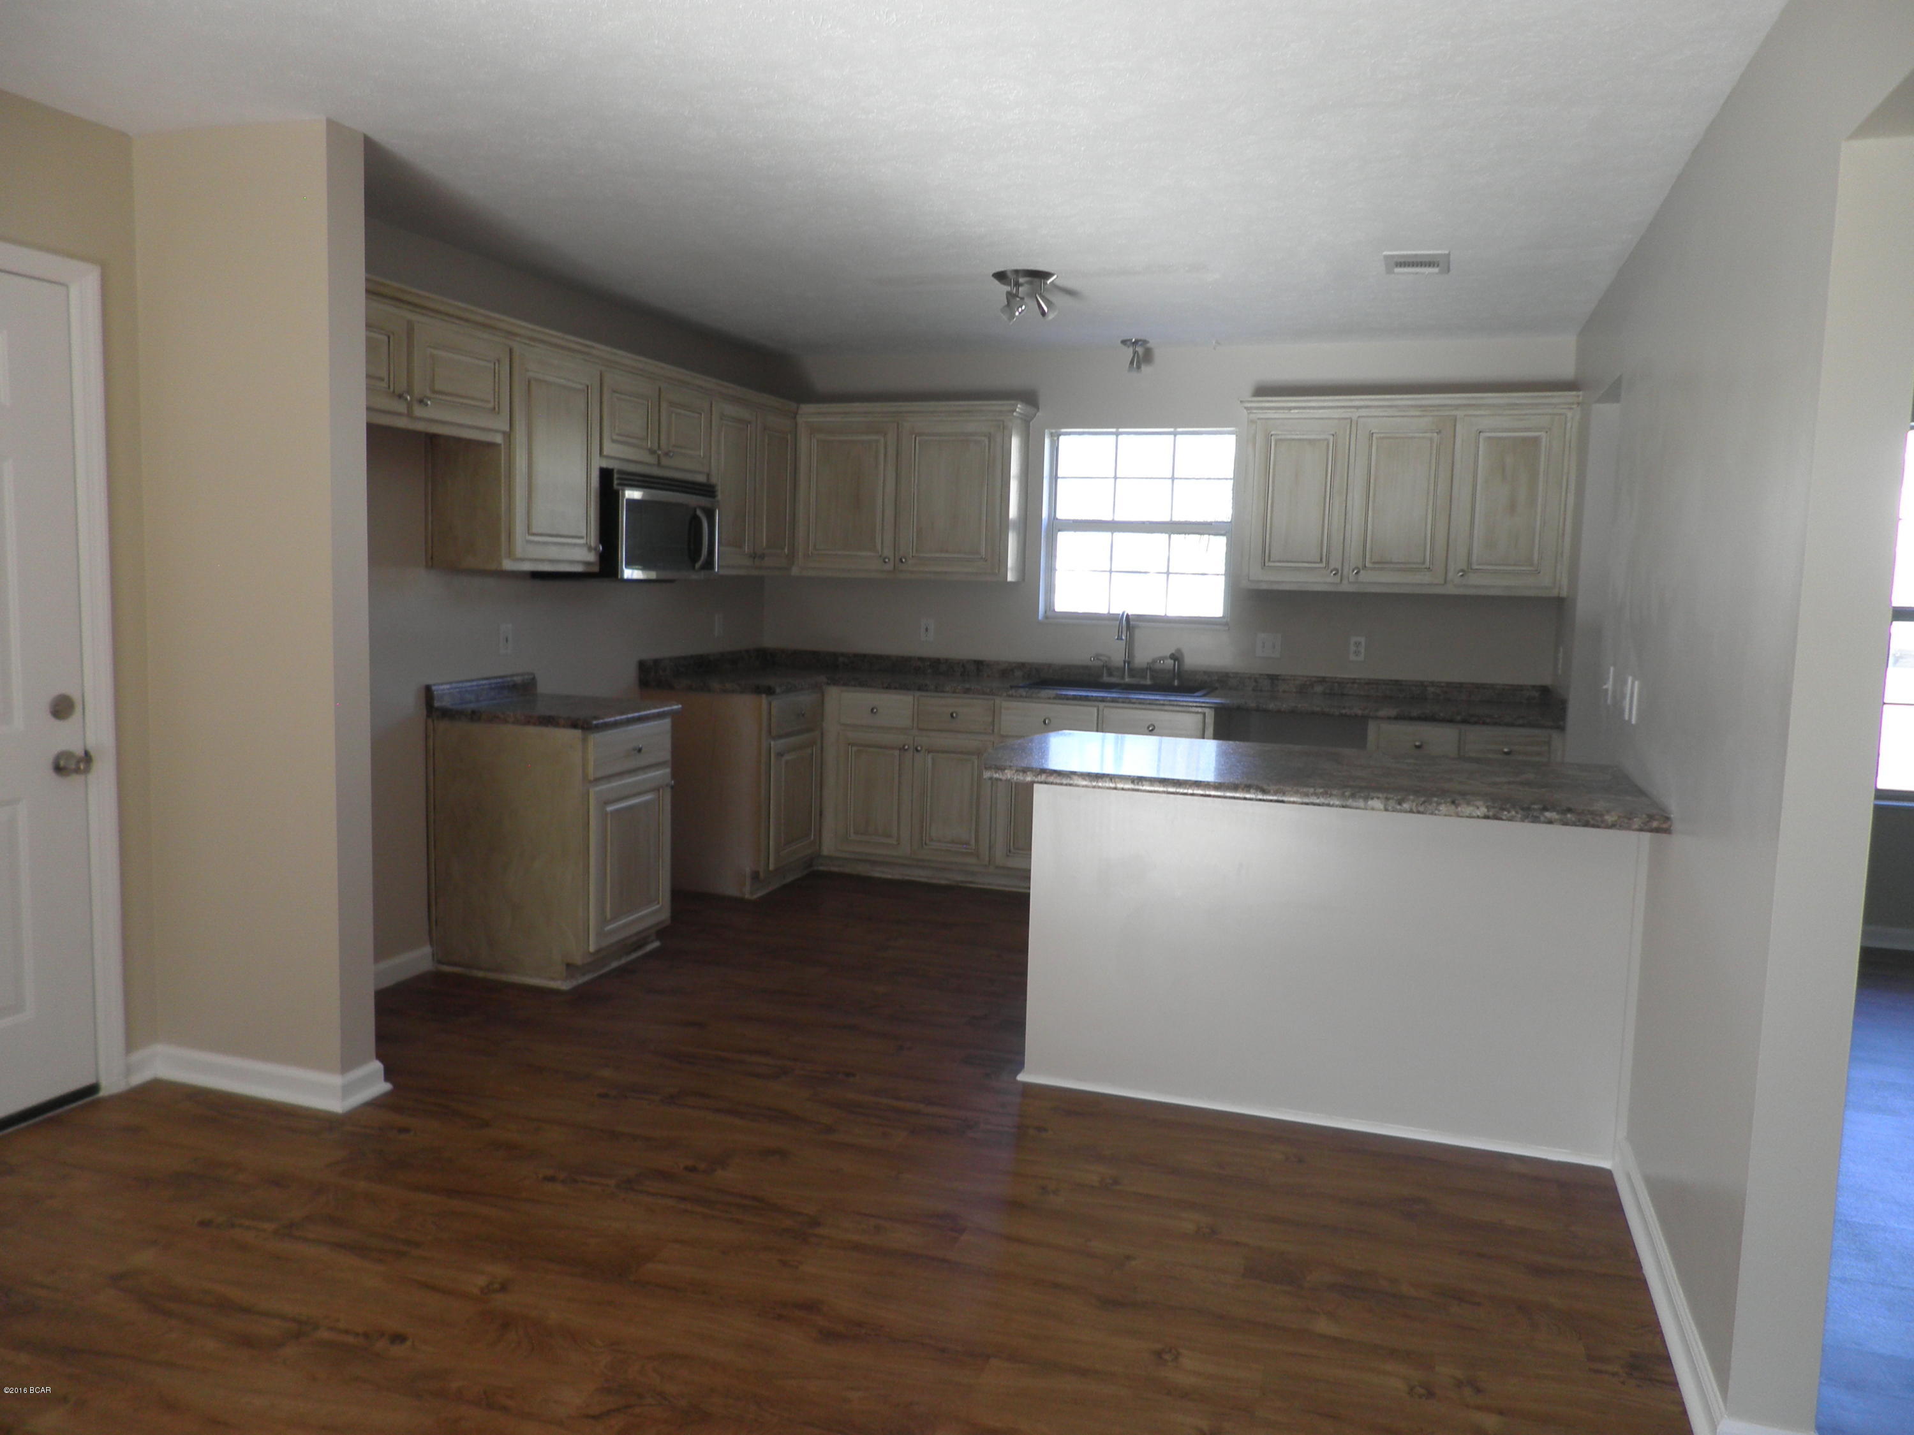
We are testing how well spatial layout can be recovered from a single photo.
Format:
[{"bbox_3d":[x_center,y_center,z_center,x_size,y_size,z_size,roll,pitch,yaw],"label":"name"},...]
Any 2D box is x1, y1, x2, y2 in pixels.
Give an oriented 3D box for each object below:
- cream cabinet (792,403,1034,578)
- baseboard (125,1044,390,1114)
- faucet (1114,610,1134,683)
[{"bbox_3d":[-0.210,-1.059,6.255,1.127,0.791,0.327,4,7,19],"label":"cream cabinet"},{"bbox_3d":[-1.858,0.944,3.544,0.644,0.097,0.275,4,7,19],"label":"baseboard"},{"bbox_3d":[0.757,-0.318,5.992,0.055,0.320,0.190,4,7,19],"label":"faucet"}]

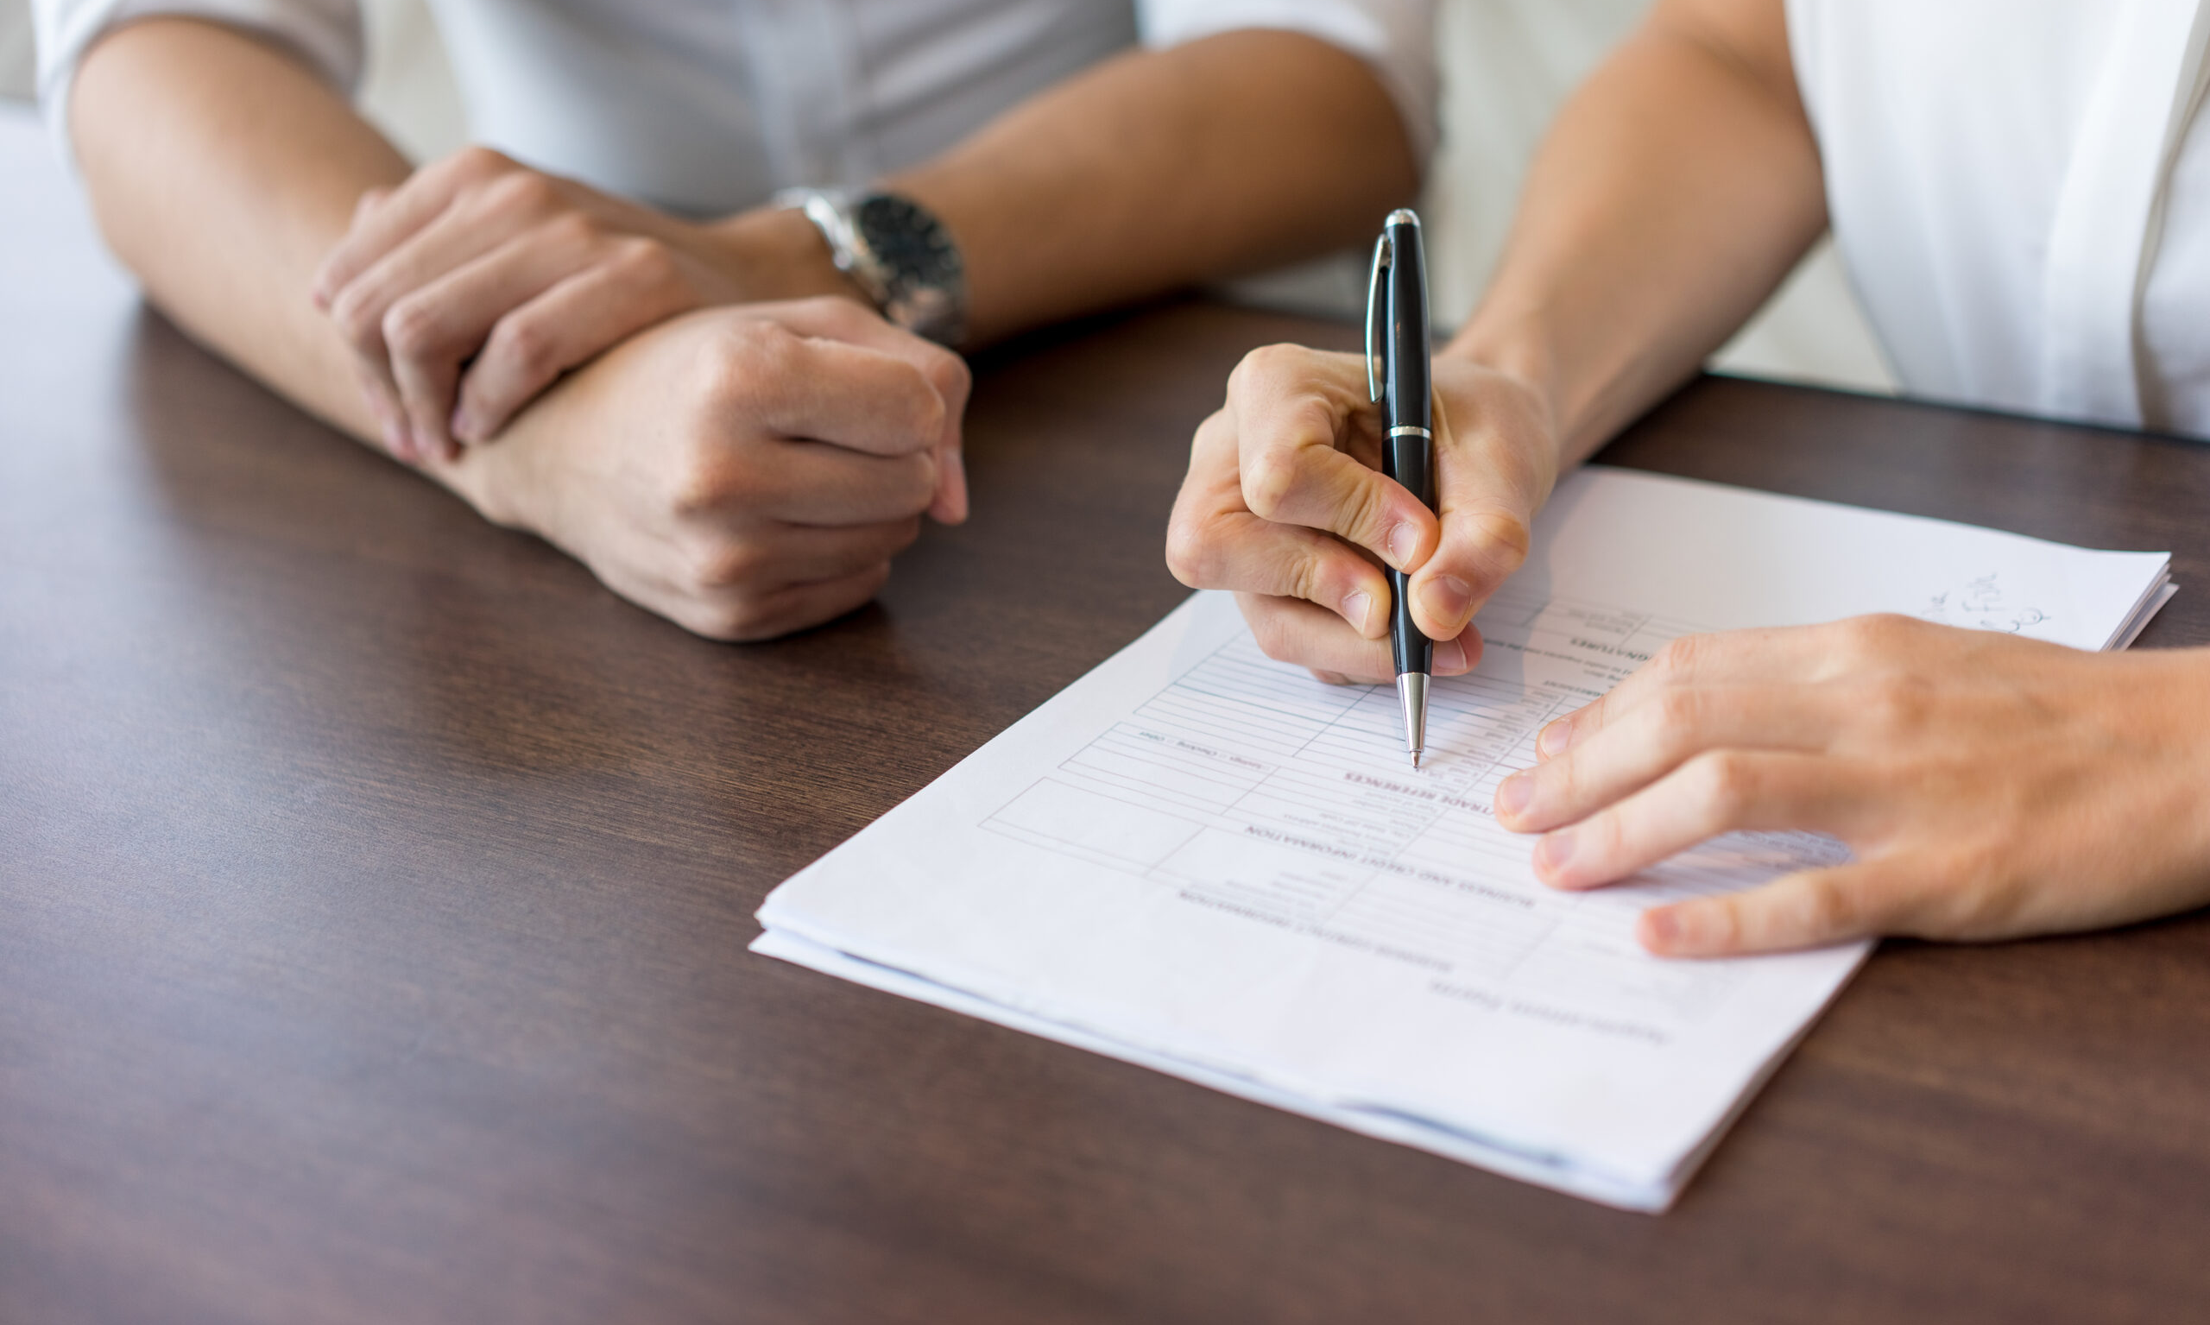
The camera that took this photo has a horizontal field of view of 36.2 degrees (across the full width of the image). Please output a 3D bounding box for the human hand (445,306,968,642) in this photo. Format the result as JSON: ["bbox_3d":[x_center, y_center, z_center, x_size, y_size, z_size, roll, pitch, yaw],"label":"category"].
[{"bbox_3d":[-0.100,-0.059,0.870,0.083,0.086,0.145,-24,33,-34],"label":"human hand"}]

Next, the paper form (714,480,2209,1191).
[{"bbox_3d":[0.093,0.019,0.778,0.211,0.009,0.292,13,32,31],"label":"paper form"}]

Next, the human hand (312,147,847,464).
[{"bbox_3d":[-0.139,-0.095,0.895,0.145,0.082,0.088,-11,28,-12],"label":"human hand"}]

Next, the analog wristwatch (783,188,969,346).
[{"bbox_3d":[-0.064,-0.104,0.958,0.042,0.053,0.061,-15,66,-35],"label":"analog wristwatch"}]

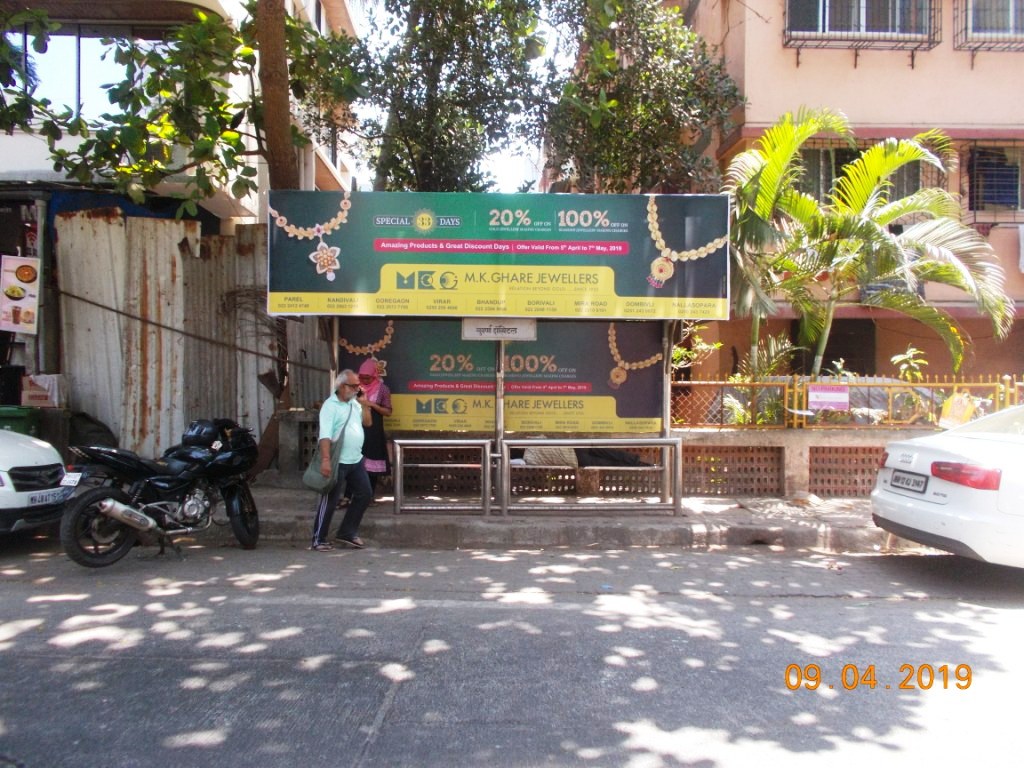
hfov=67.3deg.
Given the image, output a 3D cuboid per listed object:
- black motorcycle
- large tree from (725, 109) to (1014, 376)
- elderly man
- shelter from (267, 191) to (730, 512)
[{"bbox_3d":[-2.840,0.900,6.480,0.720,1.170,1.960,0,0,32],"label":"black motorcycle"},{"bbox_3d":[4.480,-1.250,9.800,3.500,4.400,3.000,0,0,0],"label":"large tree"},{"bbox_3d":[-1.580,0.700,7.100,0.580,1.660,0.520,0,0,15],"label":"elderly man"},{"bbox_3d":[-0.140,-0.310,8.150,4.600,3.200,1.200,0,0,1],"label":"shelter"}]

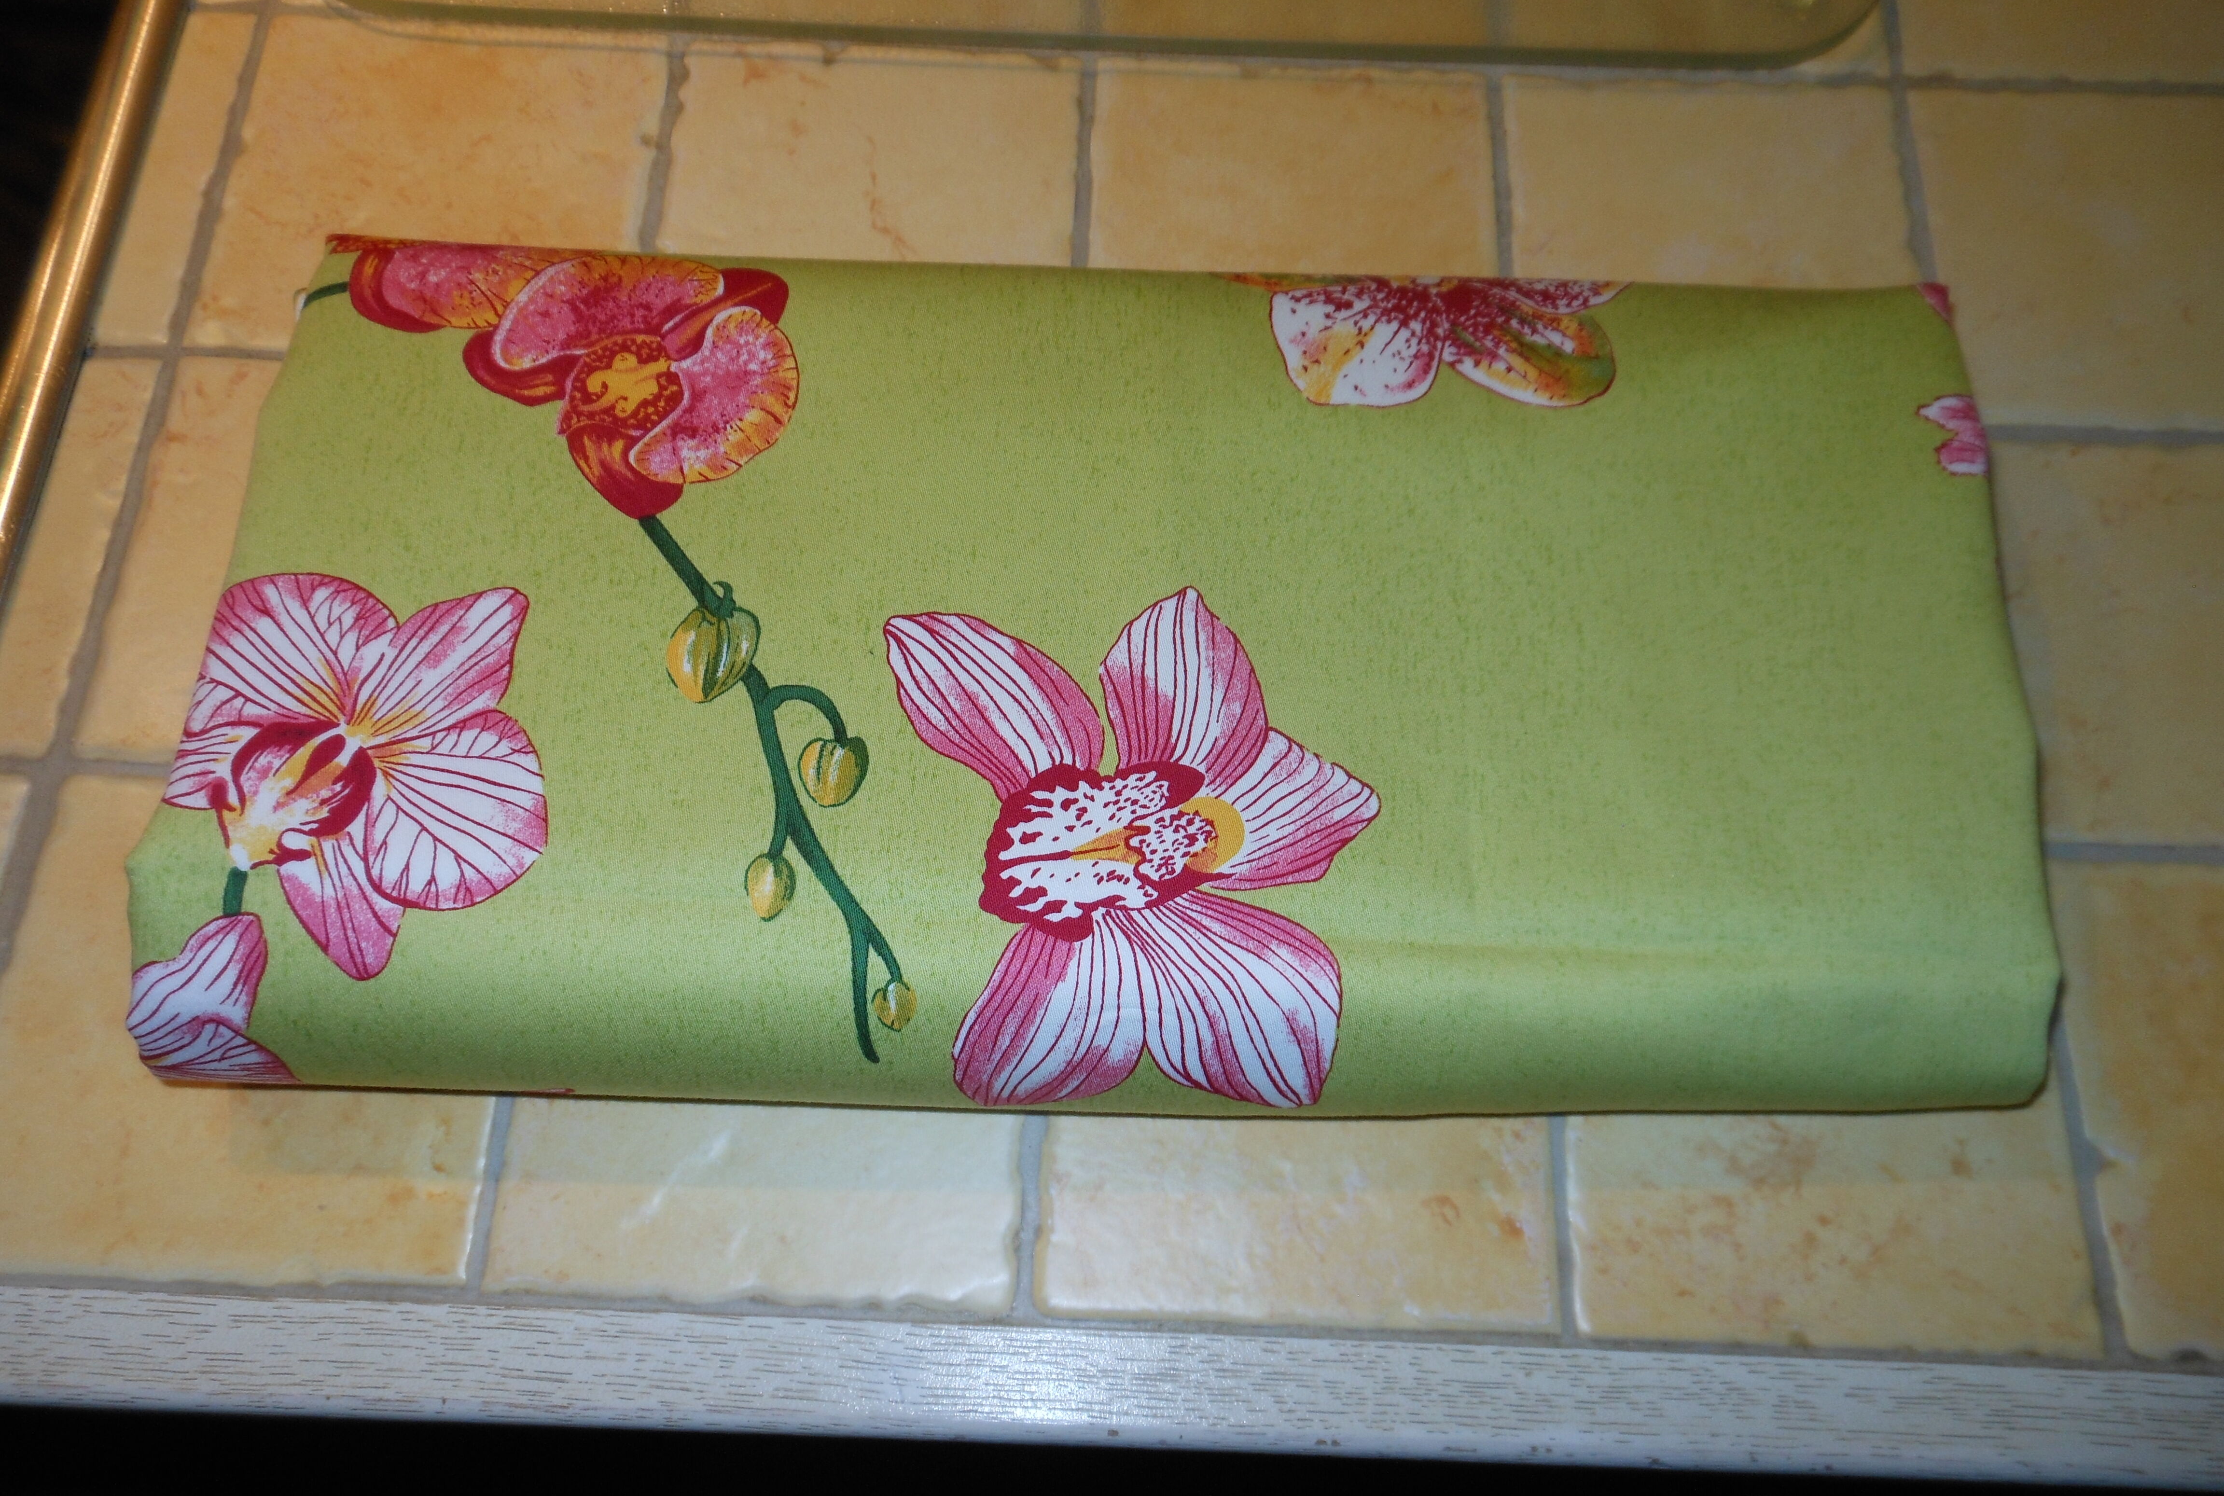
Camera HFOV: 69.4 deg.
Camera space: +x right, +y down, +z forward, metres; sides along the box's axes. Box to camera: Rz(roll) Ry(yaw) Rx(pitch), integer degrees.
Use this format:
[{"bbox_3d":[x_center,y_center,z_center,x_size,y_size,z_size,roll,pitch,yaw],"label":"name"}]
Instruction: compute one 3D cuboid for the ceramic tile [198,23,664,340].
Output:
[{"bbox_3d":[-0.162,-0.135,0.391,0.099,0.008,0.098,2,70,0],"label":"ceramic tile"}]

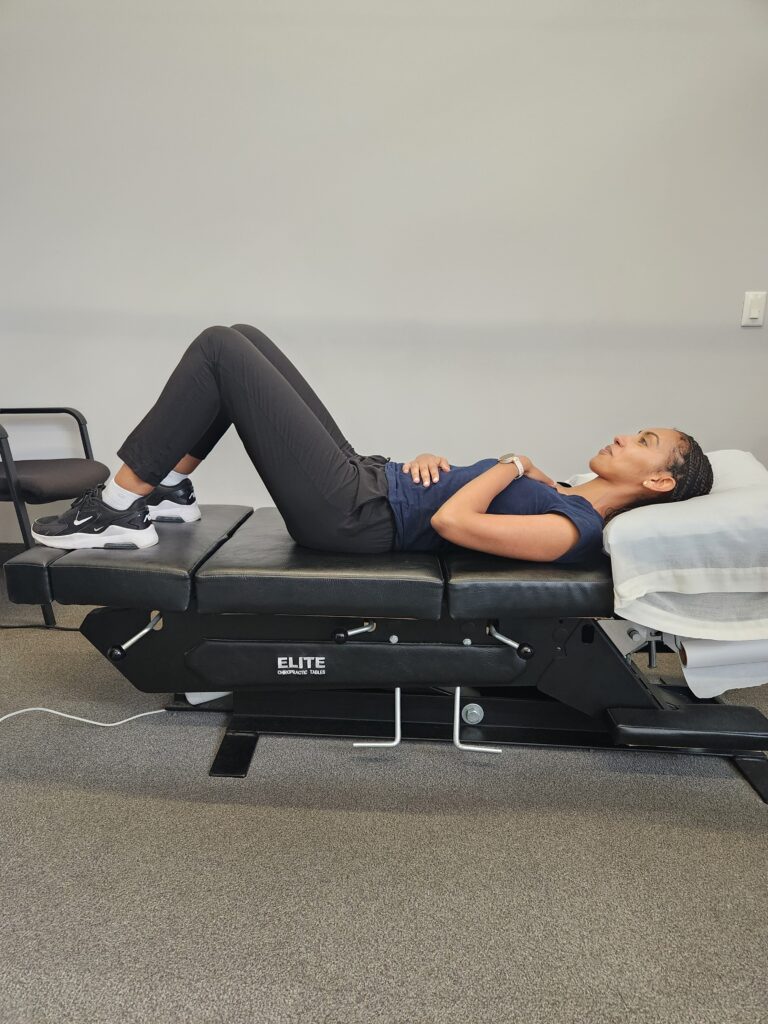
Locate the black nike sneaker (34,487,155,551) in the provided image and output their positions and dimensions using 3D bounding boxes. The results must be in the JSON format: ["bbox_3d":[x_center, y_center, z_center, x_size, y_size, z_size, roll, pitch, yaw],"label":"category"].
[{"bbox_3d":[-0.637,0.005,1.505,0.280,0.130,0.105,0,15,-1],"label":"black nike sneaker"}]

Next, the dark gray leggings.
[{"bbox_3d":[-0.275,-0.179,1.536,0.600,0.470,0.370,1,15,3],"label":"dark gray leggings"}]

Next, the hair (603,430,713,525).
[{"bbox_3d":[0.600,-0.078,1.520,0.255,0.175,0.170,-19,19,8],"label":"hair"}]

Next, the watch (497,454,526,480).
[{"bbox_3d":[0.264,-0.095,1.420,0.040,0.048,0.058,-29,19,-25],"label":"watch"}]

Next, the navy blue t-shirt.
[{"bbox_3d":[0.225,-0.039,1.543,0.460,0.205,0.410,1,15,3],"label":"navy blue t-shirt"}]

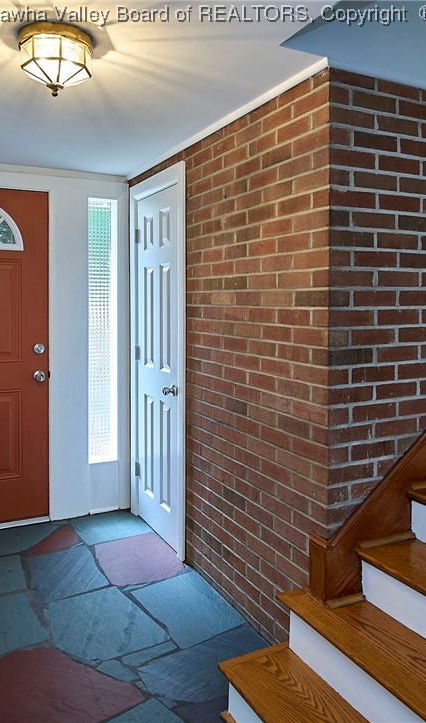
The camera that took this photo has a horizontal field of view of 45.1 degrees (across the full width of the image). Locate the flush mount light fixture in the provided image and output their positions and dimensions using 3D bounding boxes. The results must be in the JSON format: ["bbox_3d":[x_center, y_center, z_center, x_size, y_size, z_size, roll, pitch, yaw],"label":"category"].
[{"bbox_3d":[-0.504,-0.937,1.640,0.230,0.178,0.230,0,3,0],"label":"flush mount light fixture"}]

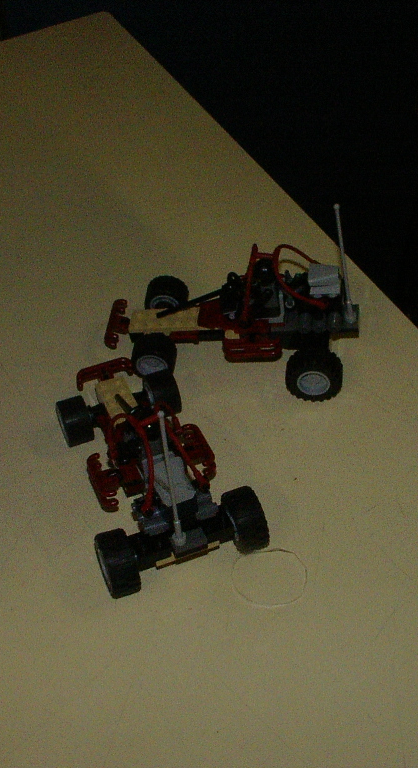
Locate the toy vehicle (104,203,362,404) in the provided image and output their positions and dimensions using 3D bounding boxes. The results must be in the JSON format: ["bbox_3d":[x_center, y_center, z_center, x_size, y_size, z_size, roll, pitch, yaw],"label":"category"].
[{"bbox_3d":[0.012,-0.056,0.594,0.139,0.104,0.078,4,48,5],"label":"toy vehicle"}]

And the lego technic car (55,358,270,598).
[{"bbox_3d":[-0.033,0.012,0.534,0.078,0.104,0.142,-17,50,-14],"label":"lego technic car"}]

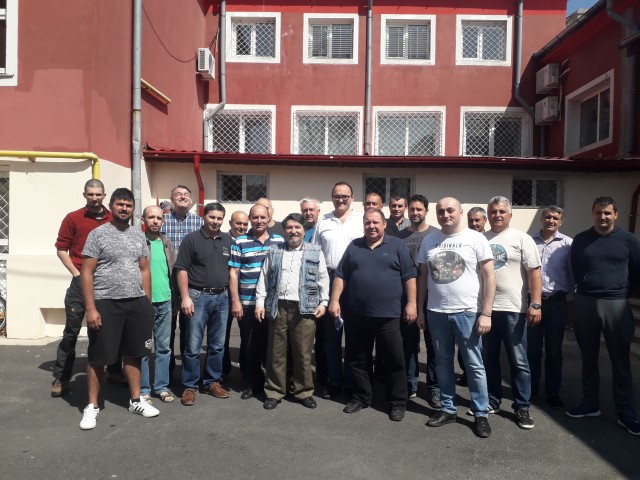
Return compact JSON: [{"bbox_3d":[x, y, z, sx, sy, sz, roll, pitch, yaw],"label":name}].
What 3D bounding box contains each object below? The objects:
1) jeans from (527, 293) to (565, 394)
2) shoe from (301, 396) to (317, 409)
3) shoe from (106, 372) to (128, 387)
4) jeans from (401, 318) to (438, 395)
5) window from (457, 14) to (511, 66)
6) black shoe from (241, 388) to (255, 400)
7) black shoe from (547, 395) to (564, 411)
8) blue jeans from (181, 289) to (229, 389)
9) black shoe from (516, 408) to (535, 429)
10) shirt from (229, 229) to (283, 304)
[{"bbox_3d":[2.010,0.927,4.430,0.360,0.910,0.260,2,2,28],"label":"jeans"},{"bbox_3d":[-0.114,1.341,4.275,0.108,0.115,0.290,0,1,-26],"label":"shoe"},{"bbox_3d":[-1.925,1.299,4.795,0.300,0.130,0.110,2,1,44],"label":"shoe"},{"bbox_3d":[0.897,0.938,4.500,0.420,0.880,0.320,1,1,12],"label":"jeans"},{"bbox_3d":[4.107,-4.995,12.500,1.390,1.290,0.150,1,1,0],"label":"window"},{"bbox_3d":[-0.646,1.343,4.500,0.105,0.110,0.280,1,1,20],"label":"black shoe"},{"bbox_3d":[2.051,1.372,4.368,0.108,0.115,0.290,1,1,12],"label":"black shoe"},{"bbox_3d":[-1.014,0.868,4.420,0.390,0.870,0.280,0,1,-20],"label":"blue jeans"},{"bbox_3d":[1.610,1.383,3.960,0.105,0.120,0.290,1,1,11],"label":"black shoe"},{"bbox_3d":[-0.556,0.256,4.480,0.500,0.680,0.270,1,1,-7],"label":"shirt"}]

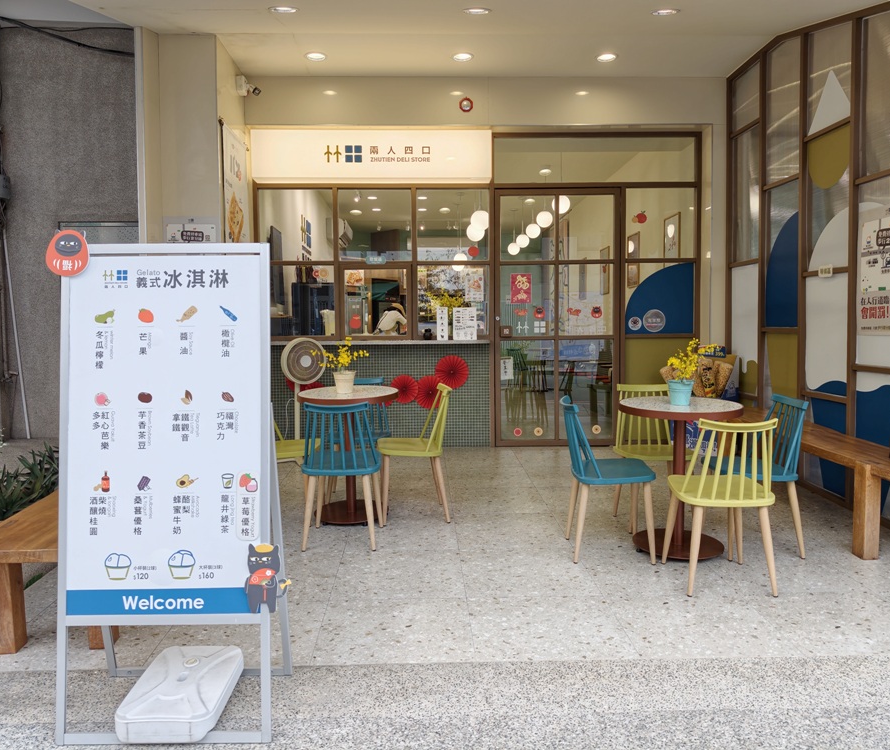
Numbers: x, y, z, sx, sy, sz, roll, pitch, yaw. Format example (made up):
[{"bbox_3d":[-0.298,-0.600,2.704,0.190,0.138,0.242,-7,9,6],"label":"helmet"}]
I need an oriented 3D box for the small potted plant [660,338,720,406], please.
[{"bbox_3d":[1.243,-0.015,3.497,0.280,0.340,0.250,-1,4,0],"label":"small potted plant"}]

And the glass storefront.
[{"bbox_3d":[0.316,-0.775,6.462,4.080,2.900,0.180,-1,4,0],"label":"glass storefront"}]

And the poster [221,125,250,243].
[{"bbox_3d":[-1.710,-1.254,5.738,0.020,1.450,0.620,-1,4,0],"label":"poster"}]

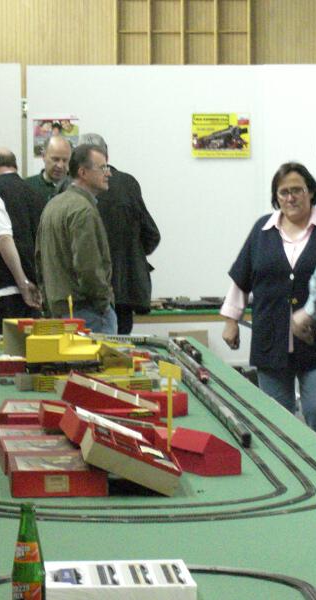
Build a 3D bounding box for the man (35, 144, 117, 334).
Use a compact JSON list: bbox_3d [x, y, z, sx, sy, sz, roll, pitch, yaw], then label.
[{"bbox_3d":[-0.406,0.052,12.800,0.340,1.640,0.500,-2,3,-30],"label":"man"}]

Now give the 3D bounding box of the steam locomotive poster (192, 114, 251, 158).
[{"bbox_3d":[0.414,-1.076,17.300,0.380,0.295,0.012,0,3,0],"label":"steam locomotive poster"}]

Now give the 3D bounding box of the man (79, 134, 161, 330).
[{"bbox_3d":[-0.250,-0.008,13.300,0.540,1.700,0.380,0,3,-9],"label":"man"}]

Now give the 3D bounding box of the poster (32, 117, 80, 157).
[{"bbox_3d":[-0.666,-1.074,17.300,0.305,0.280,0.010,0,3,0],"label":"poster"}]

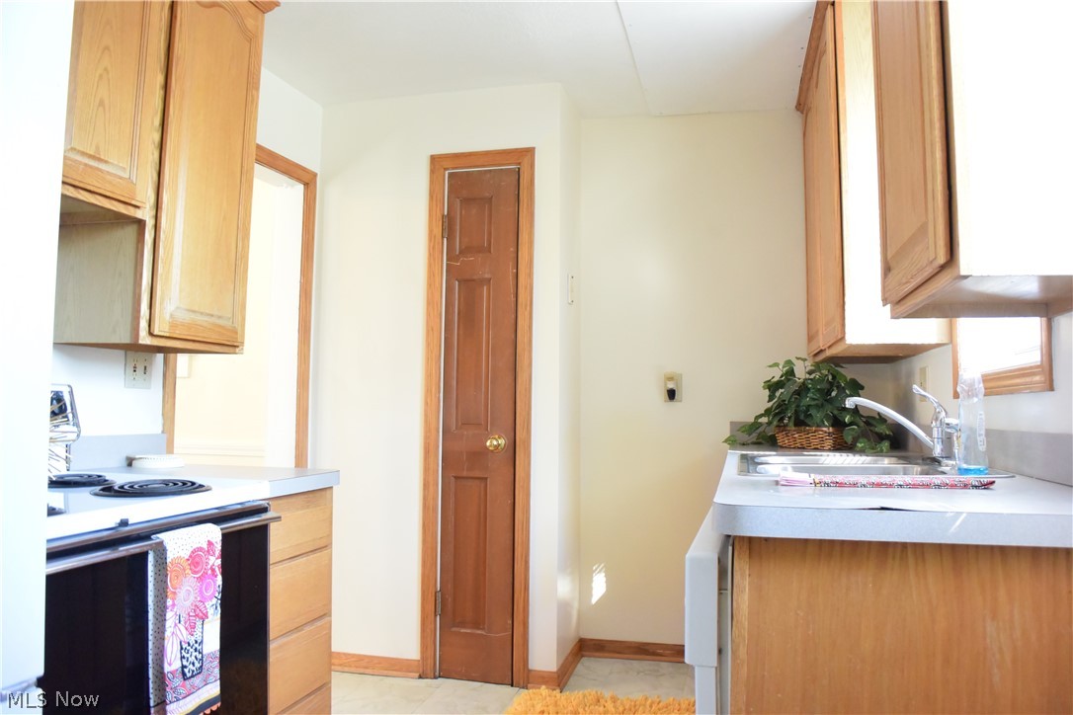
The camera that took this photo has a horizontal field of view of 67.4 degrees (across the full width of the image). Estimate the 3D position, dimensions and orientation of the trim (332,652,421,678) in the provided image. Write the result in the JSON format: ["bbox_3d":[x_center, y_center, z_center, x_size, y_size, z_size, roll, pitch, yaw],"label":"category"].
[{"bbox_3d":[-0.660,1.178,3.102,0.450,0.083,0.020,0,-4,14],"label":"trim"}]

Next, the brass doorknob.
[{"bbox_3d":[-0.154,0.327,3.027,0.066,0.066,0.064,0,-4,14],"label":"brass doorknob"}]

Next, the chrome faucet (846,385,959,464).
[{"bbox_3d":[0.900,0.167,1.989,0.243,0.195,0.169,0,-4,14],"label":"chrome faucet"}]

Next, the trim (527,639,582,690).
[{"bbox_3d":[0.082,1.192,3.146,0.135,0.083,0.473,0,-4,14],"label":"trim"}]

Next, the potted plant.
[{"bbox_3d":[0.960,0.170,2.905,0.541,0.318,0.397,0,-4,14],"label":"potted plant"}]

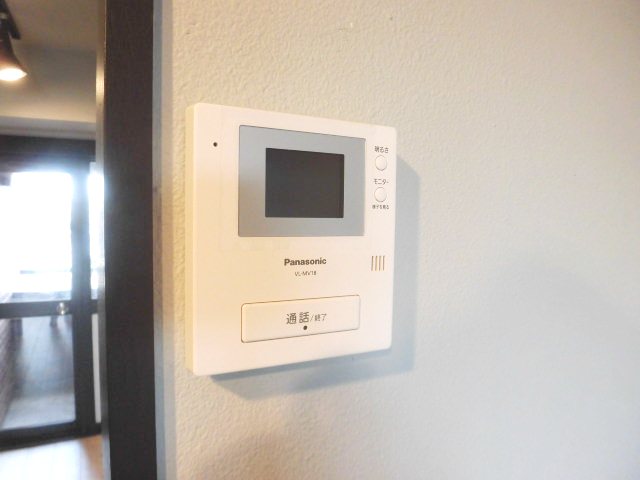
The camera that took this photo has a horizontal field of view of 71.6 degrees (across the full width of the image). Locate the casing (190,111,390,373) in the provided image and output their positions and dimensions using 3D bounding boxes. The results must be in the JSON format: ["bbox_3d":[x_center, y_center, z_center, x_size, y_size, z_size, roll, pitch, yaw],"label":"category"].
[{"bbox_3d":[-0.012,0.000,0.243,0.114,0.129,0.022,0,3,-27],"label":"casing"}]

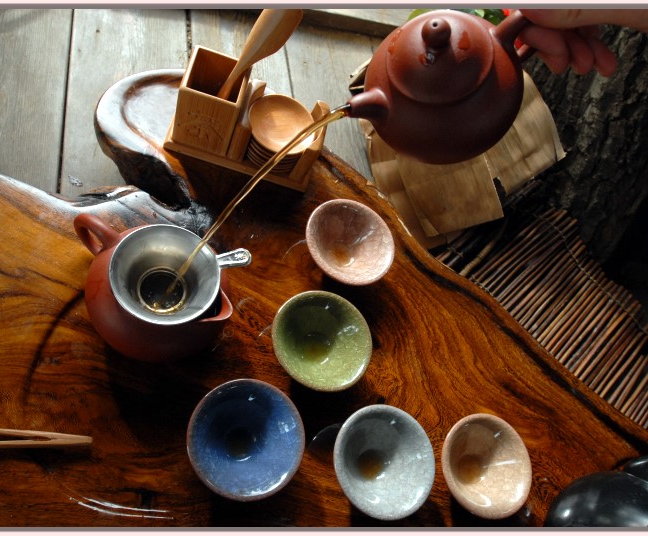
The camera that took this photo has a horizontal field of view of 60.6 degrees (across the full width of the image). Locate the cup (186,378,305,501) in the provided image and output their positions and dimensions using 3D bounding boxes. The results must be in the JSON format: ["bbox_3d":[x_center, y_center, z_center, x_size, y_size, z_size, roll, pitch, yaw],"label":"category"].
[{"bbox_3d":[-0.057,0.123,0.390,0.079,0.044,0.079,8,63,-16],"label":"cup"}]

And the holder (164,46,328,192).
[{"bbox_3d":[-0.064,-0.130,0.485,0.131,0.073,0.060,16,61,-12],"label":"holder"}]

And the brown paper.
[{"bbox_3d":[0.192,-0.155,0.742,0.250,0.050,0.220,-23,75,-27],"label":"brown paper"}]

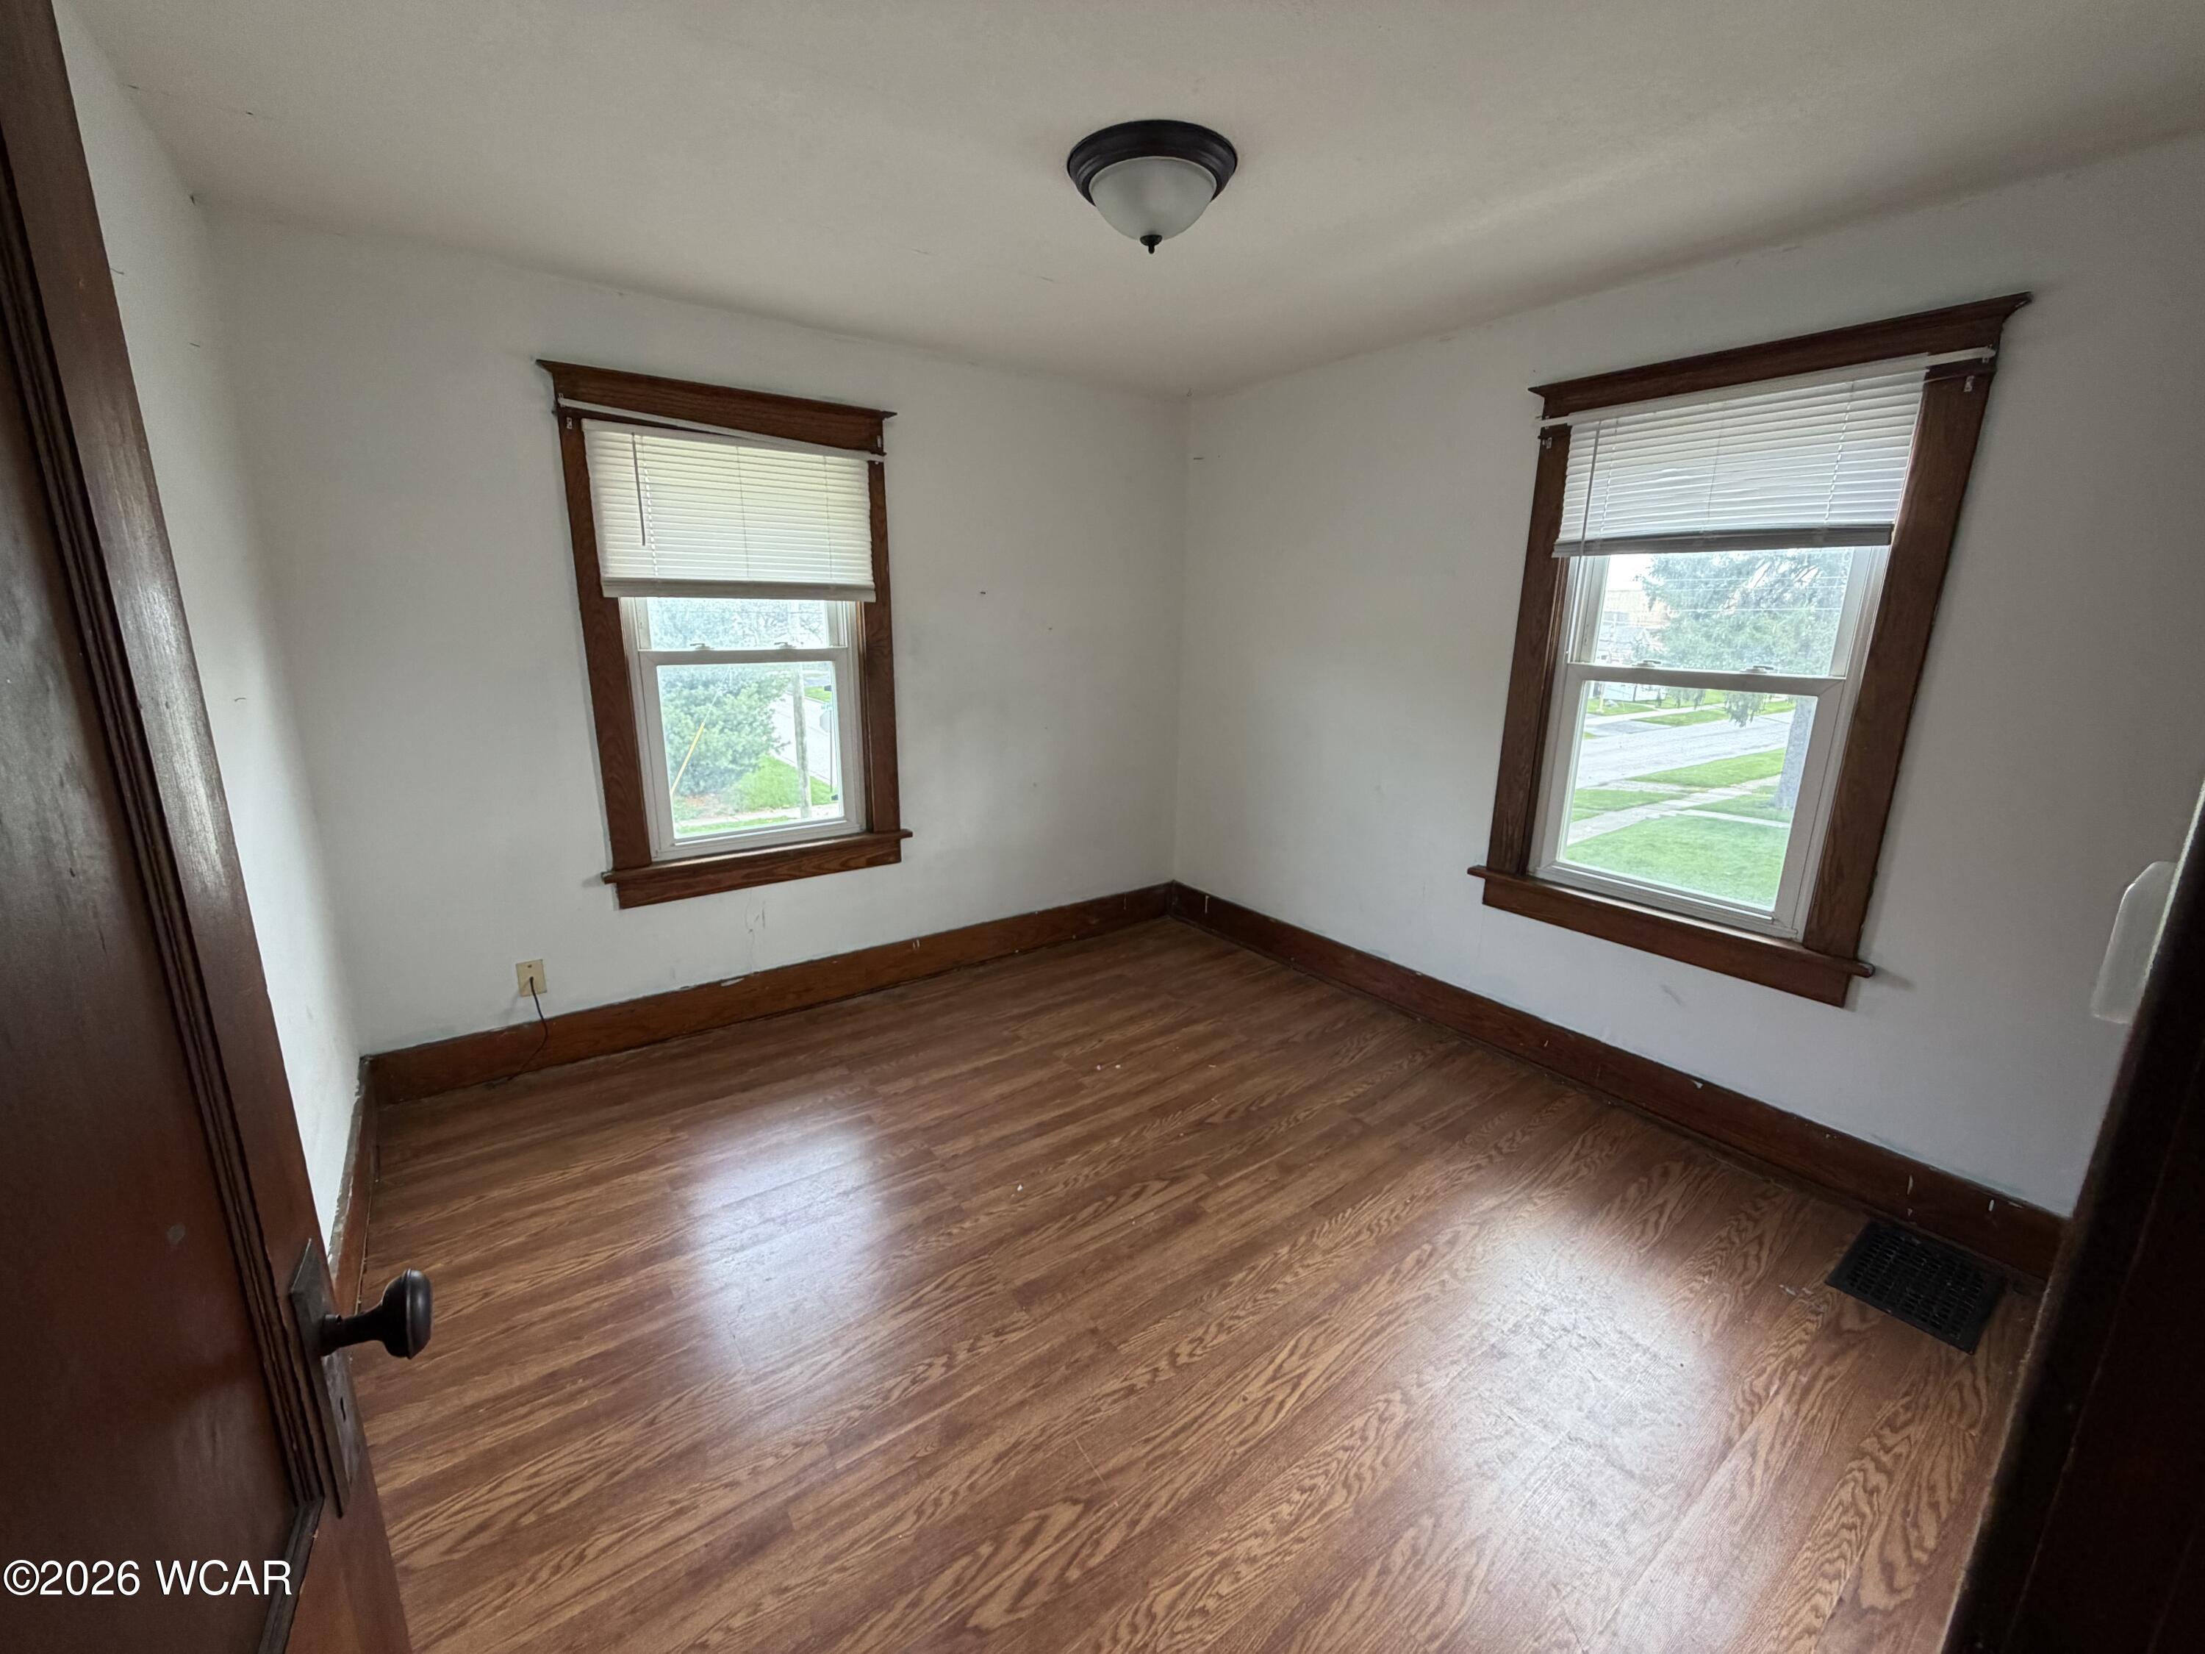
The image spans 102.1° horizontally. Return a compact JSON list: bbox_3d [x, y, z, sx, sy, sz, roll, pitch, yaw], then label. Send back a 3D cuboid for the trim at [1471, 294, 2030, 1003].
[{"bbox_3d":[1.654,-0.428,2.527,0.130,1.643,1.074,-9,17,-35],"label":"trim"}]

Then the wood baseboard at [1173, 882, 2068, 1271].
[{"bbox_3d":[1.304,0.670,3.248,0.025,0.178,3.172,-9,17,-35],"label":"wood baseboard"}]

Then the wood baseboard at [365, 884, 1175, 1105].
[{"bbox_3d":[-0.916,0.557,3.578,3.139,0.178,0.025,-9,17,-35],"label":"wood baseboard"}]

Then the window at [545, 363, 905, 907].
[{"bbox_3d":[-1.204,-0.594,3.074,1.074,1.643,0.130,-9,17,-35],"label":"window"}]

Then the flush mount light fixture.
[{"bbox_3d":[0.106,-1.331,1.925,0.362,0.169,0.362,1,14,0],"label":"flush mount light fixture"}]

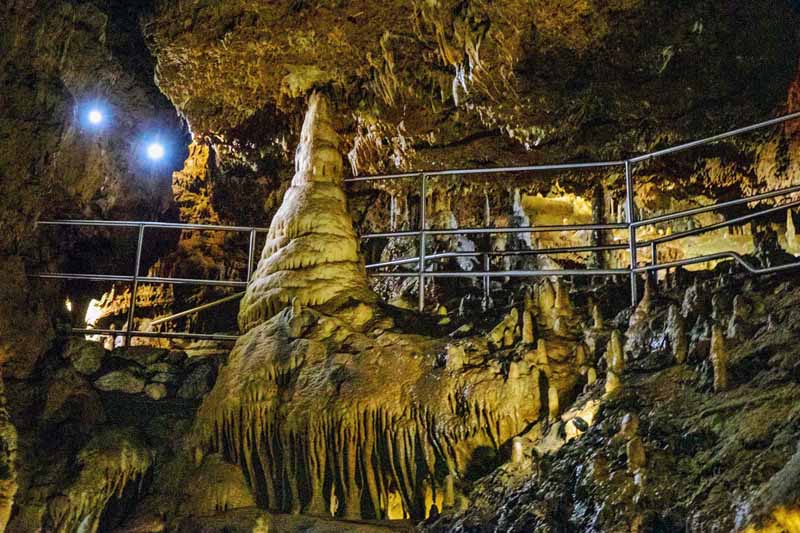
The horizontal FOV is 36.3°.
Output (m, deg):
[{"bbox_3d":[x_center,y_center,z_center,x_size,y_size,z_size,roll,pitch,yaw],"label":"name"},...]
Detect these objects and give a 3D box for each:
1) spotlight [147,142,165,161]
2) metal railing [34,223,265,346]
[{"bbox_3d":[-2.241,-1.054,11.200,0.160,0.160,0.160,7,-10,-12],"label":"spotlight"},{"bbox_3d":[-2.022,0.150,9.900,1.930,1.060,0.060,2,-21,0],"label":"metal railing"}]

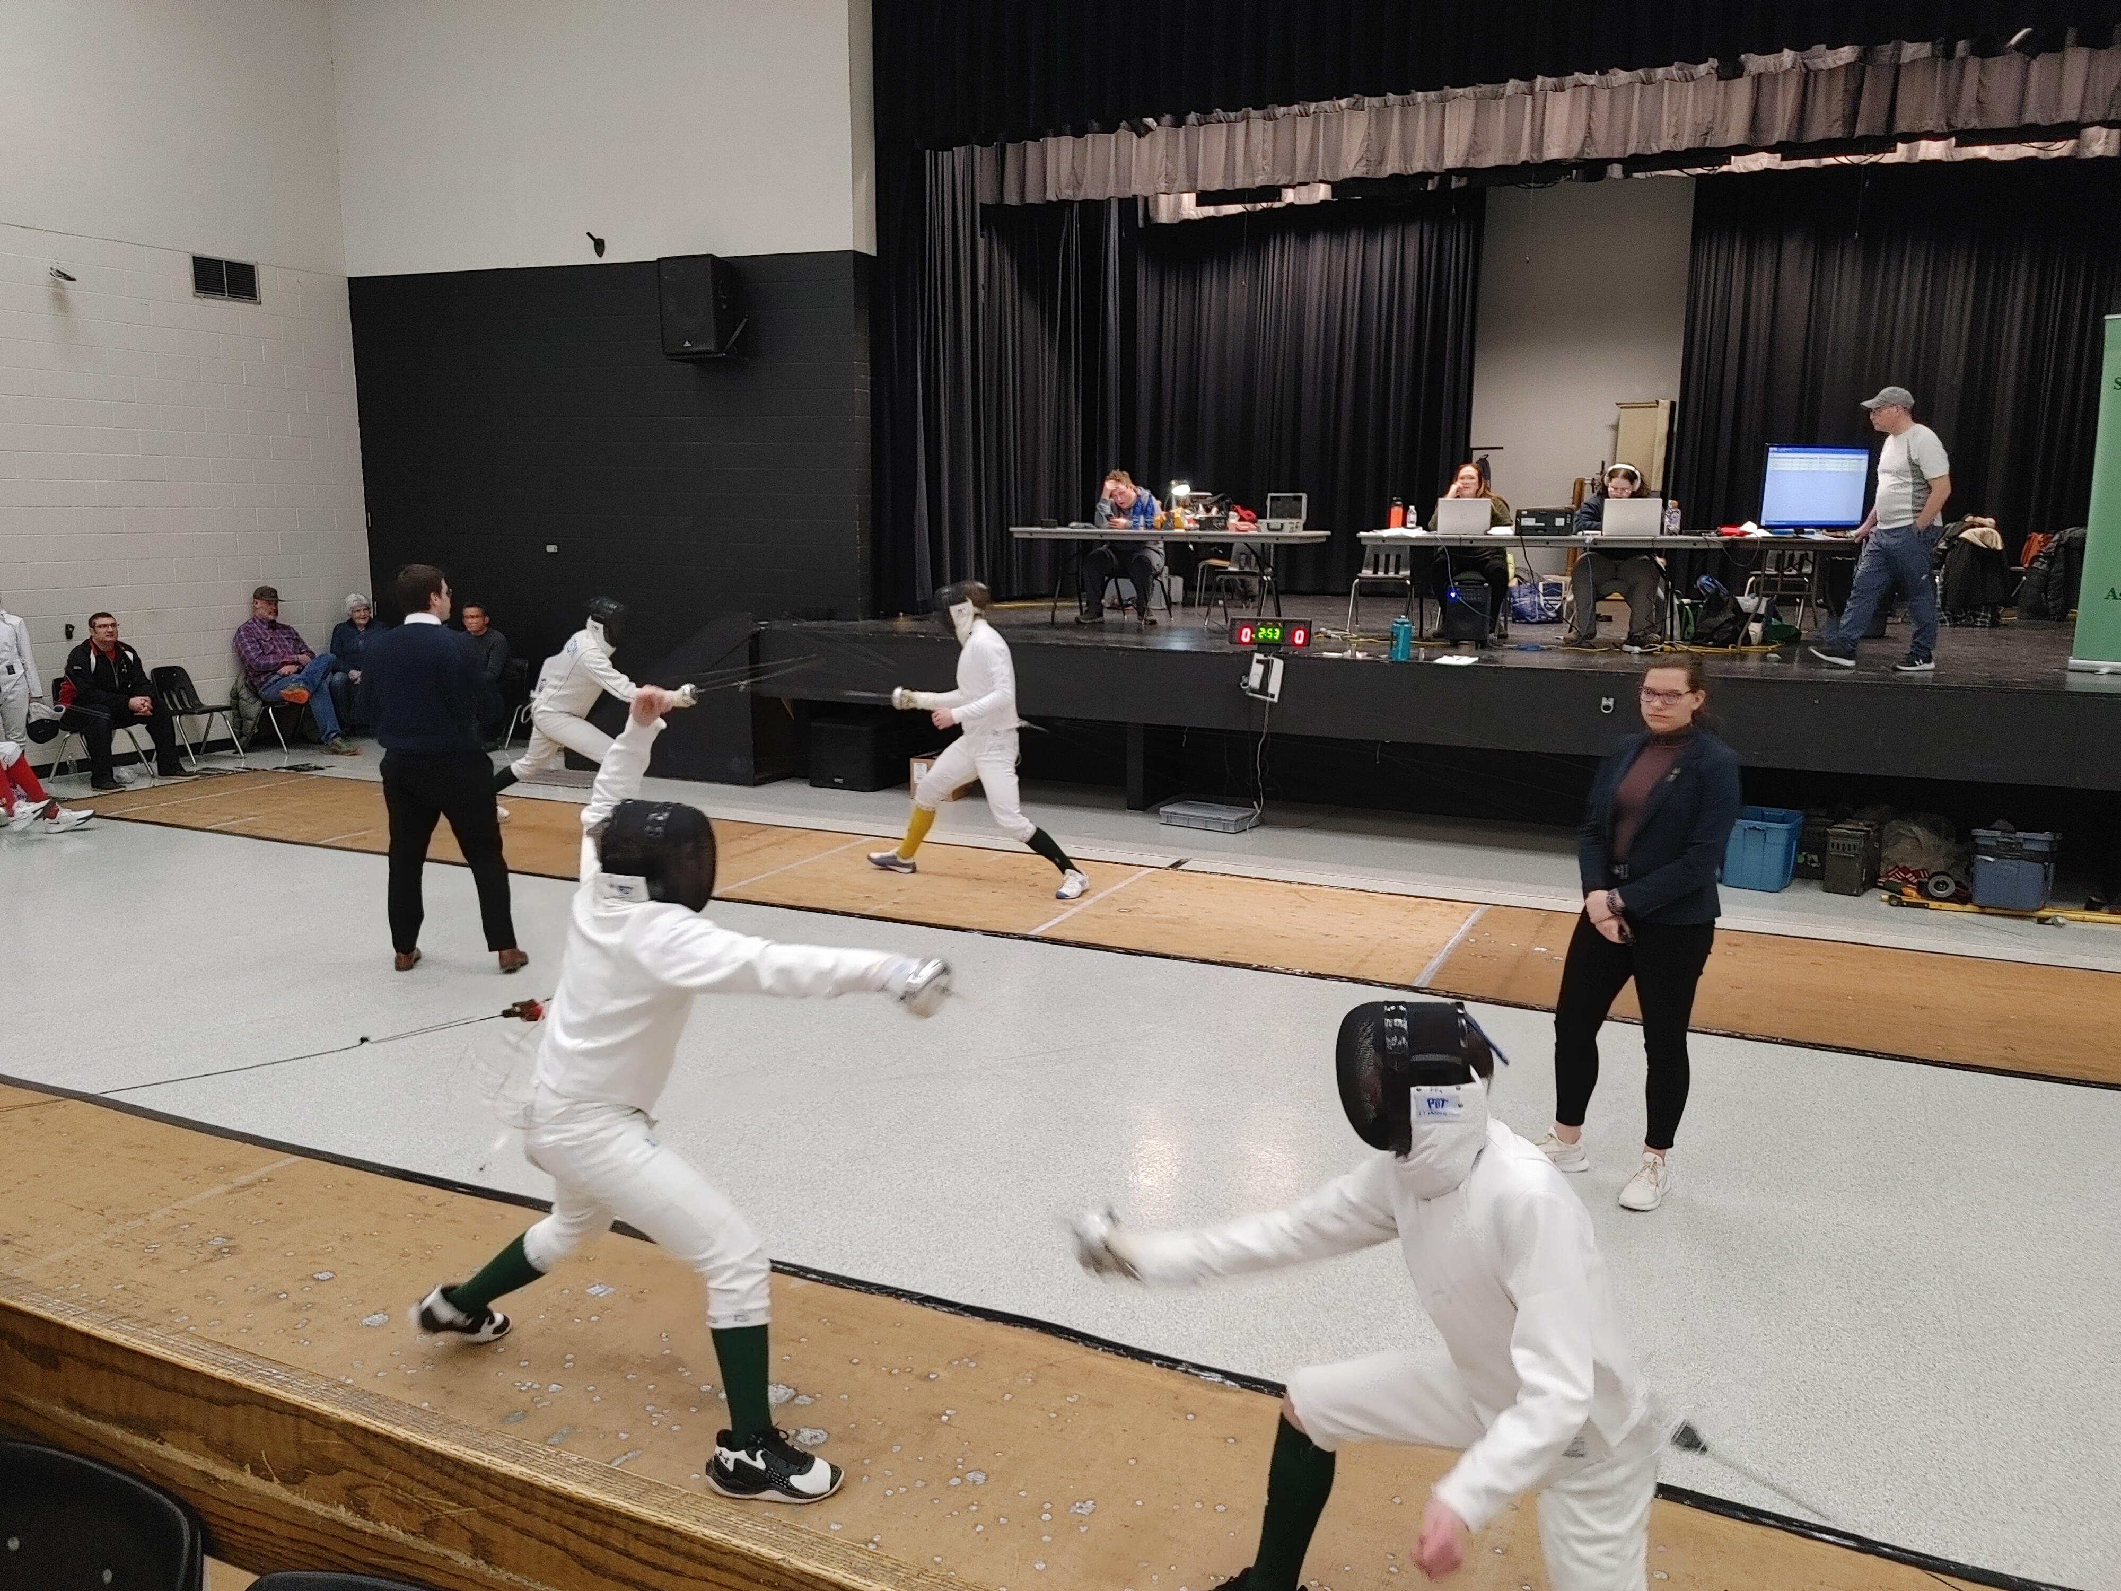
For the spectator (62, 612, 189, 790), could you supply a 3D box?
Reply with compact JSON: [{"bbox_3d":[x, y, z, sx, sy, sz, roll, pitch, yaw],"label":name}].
[{"bbox_3d":[-7.221,-0.759,12.221,0.860,1.260,0.700,6,12,28],"label":"spectator"}]

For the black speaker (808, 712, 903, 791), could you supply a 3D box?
[{"bbox_3d":[-1.542,-0.332,12.352,0.560,0.490,0.560,5,11,25],"label":"black speaker"}]

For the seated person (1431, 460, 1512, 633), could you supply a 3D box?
[{"bbox_3d":[3.091,-1.877,12.160,0.560,1.300,0.780,5,11,25],"label":"seated person"}]

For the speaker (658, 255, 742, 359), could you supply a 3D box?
[{"bbox_3d":[-2.830,-3.852,12.554,0.510,0.700,0.400,6,14,27],"label":"speaker"}]

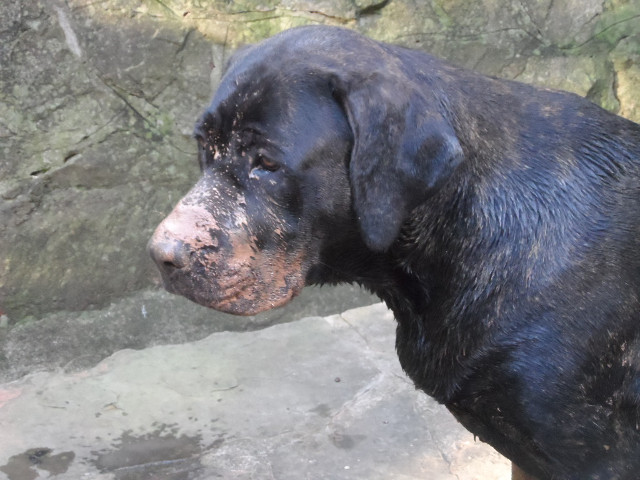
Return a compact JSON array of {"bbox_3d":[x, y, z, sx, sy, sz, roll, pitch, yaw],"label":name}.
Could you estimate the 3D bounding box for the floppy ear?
[{"bbox_3d":[0.063,-0.063,1.800,0.100,0.140,0.055,-3,12,-15],"label":"floppy ear"}]

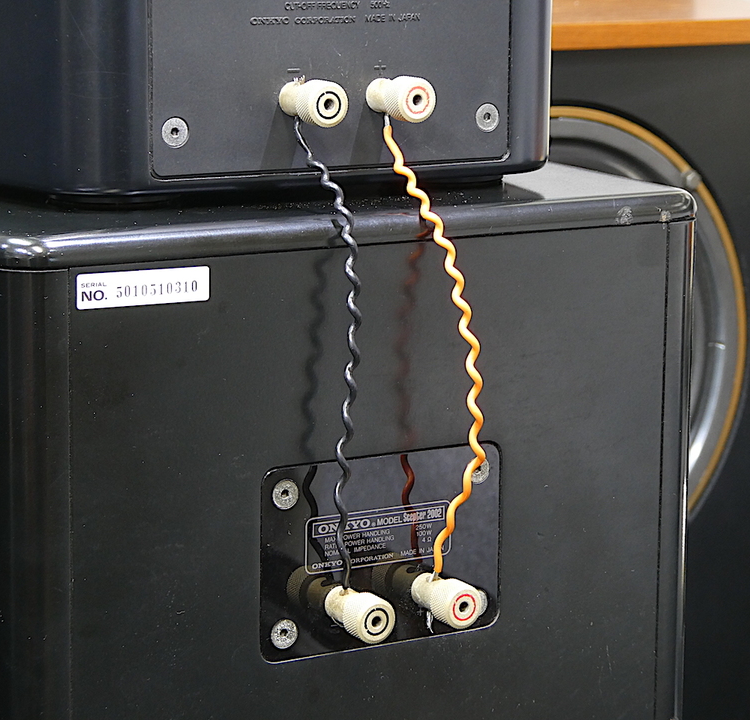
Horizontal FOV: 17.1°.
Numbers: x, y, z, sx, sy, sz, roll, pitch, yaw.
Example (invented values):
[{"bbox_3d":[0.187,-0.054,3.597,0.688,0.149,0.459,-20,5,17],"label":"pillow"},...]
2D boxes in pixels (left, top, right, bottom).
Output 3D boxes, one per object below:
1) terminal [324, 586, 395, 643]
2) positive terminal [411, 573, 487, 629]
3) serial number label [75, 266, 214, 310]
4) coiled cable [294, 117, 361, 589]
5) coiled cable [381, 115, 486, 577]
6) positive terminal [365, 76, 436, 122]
[{"bbox_3d":[-0.006,0.104,1.017,0.019,0.019,0.027,-6,12,-33],"label":"terminal"},{"bbox_3d":[0.030,0.100,1.041,0.019,0.019,0.027,-6,12,-33],"label":"positive terminal"},{"bbox_3d":[-0.088,-0.027,0.954,0.058,0.014,0.001,-6,12,-33],"label":"serial number label"},{"bbox_3d":[-0.022,-0.002,1.018,0.016,0.188,0.059,-6,12,-33],"label":"coiled cable"},{"bbox_3d":[0.022,-0.005,1.040,0.016,0.189,0.071,-6,12,-33],"label":"coiled cable"},{"bbox_3d":[0.011,-0.110,1.048,0.019,0.019,0.027,-6,12,-33],"label":"positive terminal"}]

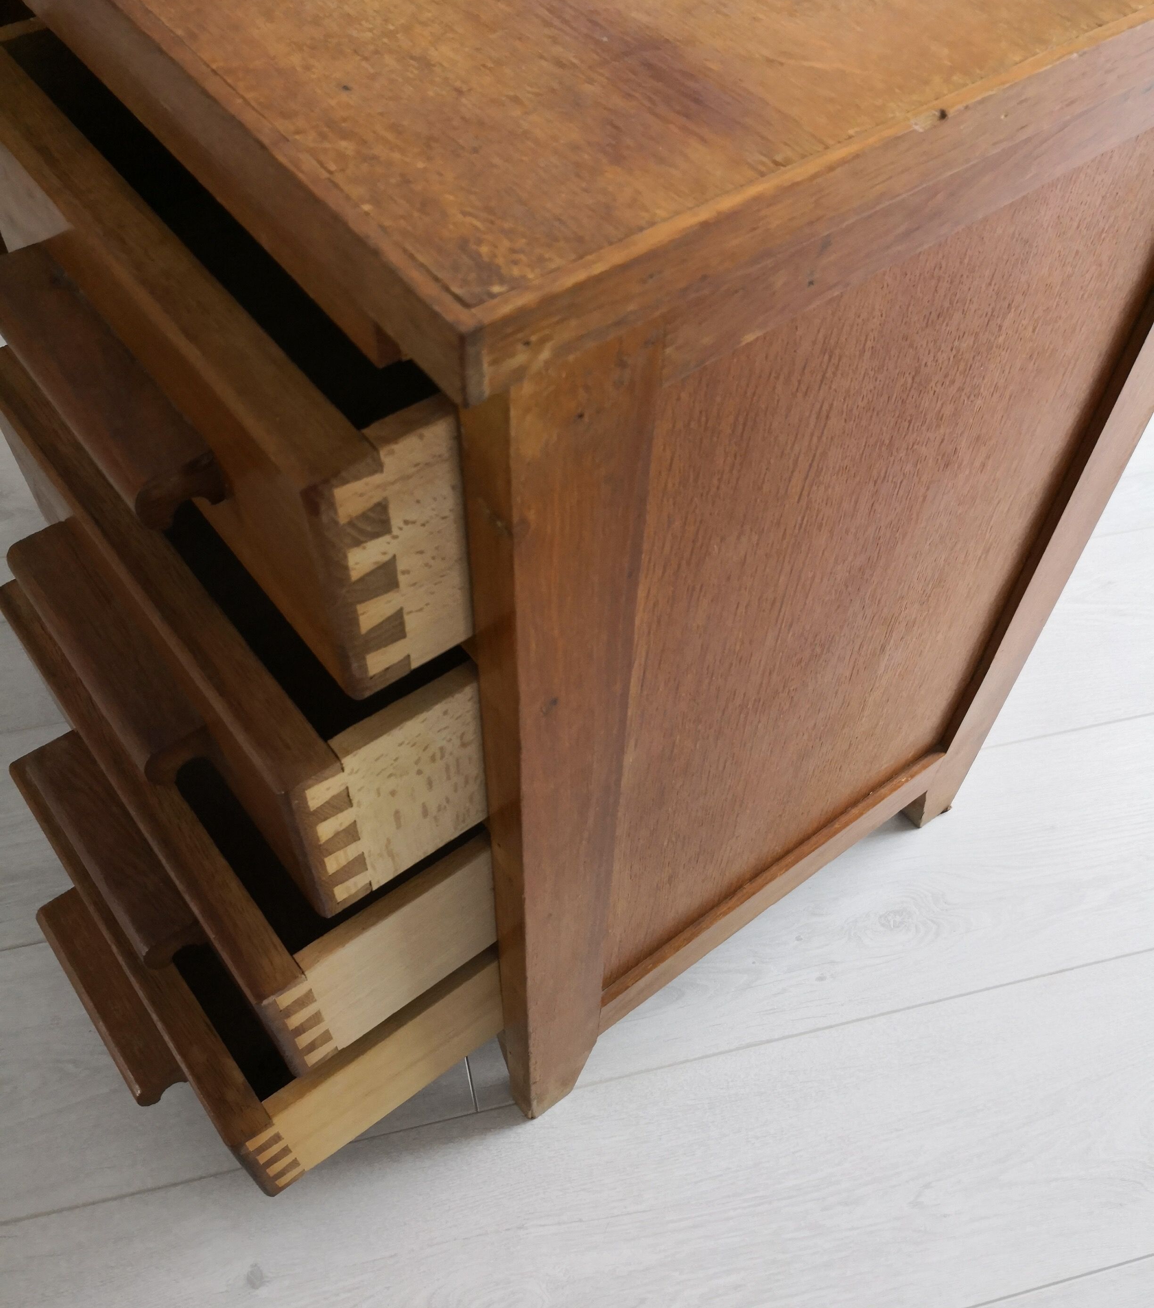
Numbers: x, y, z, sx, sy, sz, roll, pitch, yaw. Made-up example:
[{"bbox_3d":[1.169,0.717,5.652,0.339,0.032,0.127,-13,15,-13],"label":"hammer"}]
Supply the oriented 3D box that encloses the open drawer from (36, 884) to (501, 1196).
[{"bbox_3d":[-0.192,0.143,0.739,0.237,0.107,0.288,-31,60,-22],"label":"open drawer"}]

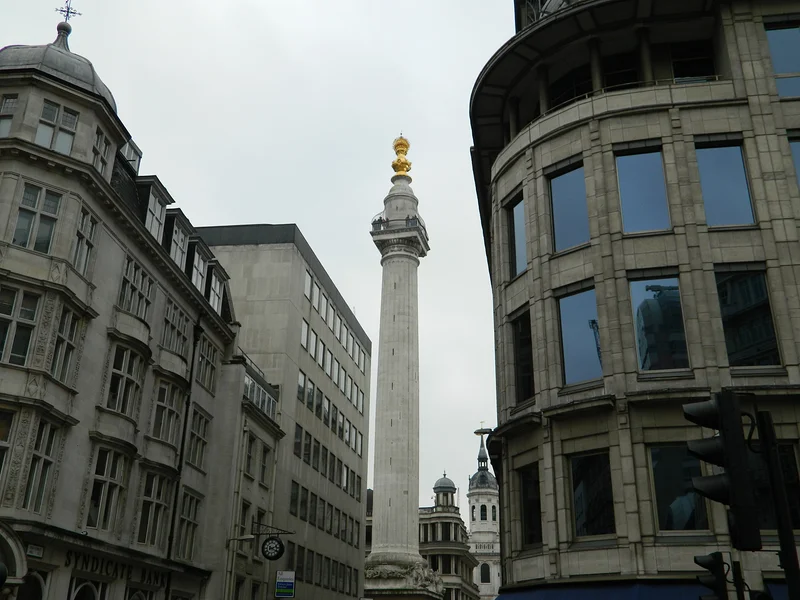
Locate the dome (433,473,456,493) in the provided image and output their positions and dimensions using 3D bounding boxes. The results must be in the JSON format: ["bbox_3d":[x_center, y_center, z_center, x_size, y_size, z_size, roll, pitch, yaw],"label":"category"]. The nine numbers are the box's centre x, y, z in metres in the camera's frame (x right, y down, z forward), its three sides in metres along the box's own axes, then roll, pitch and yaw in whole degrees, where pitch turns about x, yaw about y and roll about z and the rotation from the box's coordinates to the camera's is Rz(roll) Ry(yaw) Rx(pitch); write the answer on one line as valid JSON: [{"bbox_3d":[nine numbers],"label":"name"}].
[{"bbox_3d":[5.645,22.867,101.242,2.950,2.650,2.950,0,-24,3],"label":"dome"}]

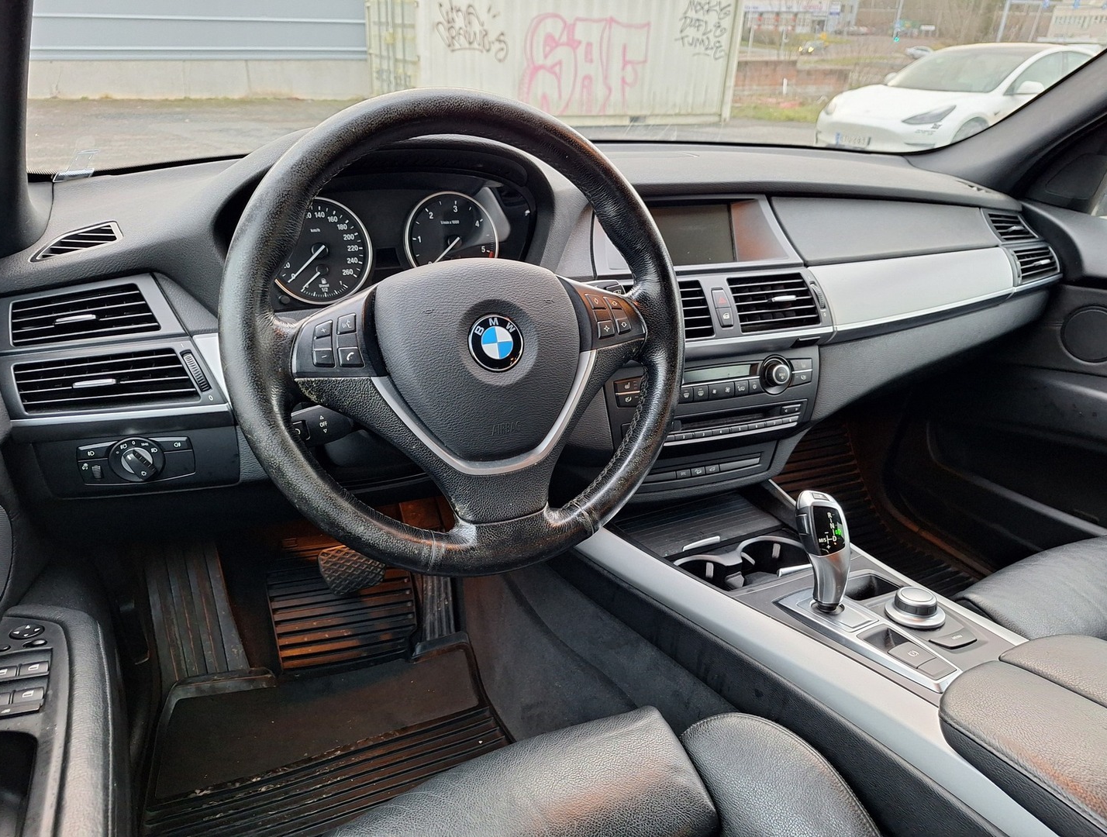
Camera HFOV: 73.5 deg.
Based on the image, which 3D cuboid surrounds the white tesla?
[{"bbox_3d":[5.495,-3.949,9.382,4.690,1.443,1.930,-13,30,-26],"label":"white tesla"}]

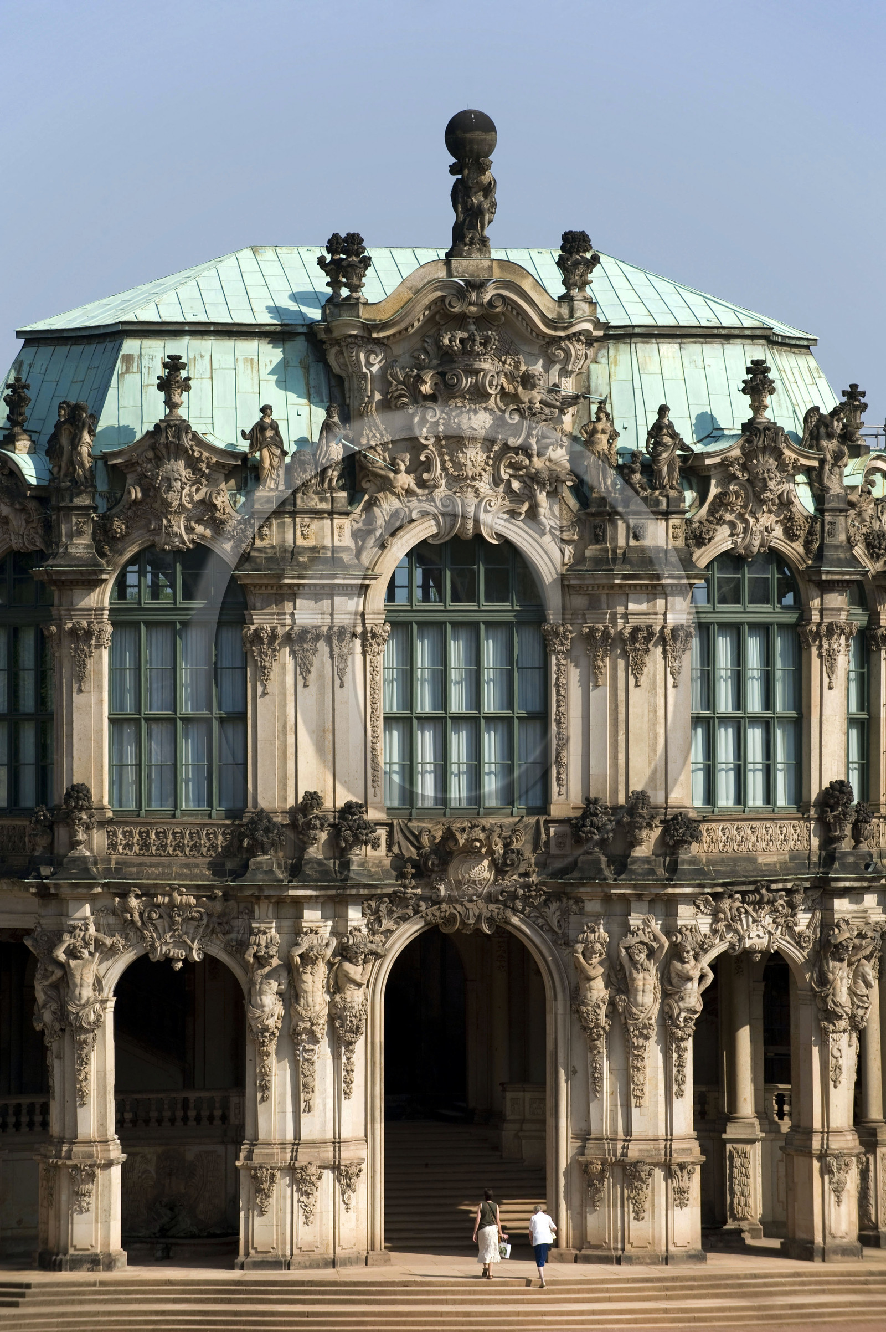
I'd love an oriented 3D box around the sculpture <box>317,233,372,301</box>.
[{"bbox_3d":[-1.882,-7.601,133.800,1.000,1.300,0.800,0,-1,-14],"label":"sculpture"}]

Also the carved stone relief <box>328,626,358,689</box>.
[{"bbox_3d":[-1.968,-0.164,138.400,0.560,1.244,0.240,0,0,-26],"label":"carved stone relief"}]

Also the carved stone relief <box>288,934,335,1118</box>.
[{"bbox_3d":[-2.487,6.733,133.300,0.750,3.480,0.650,0,0,-16],"label":"carved stone relief"}]

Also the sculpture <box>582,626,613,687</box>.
[{"bbox_3d":[2.955,-0.198,133.500,0.600,1.167,0.300,0,0,15],"label":"sculpture"}]

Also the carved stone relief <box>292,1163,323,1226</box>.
[{"bbox_3d":[-2.578,10.008,133.400,0.540,1.180,0.250,0,0,-16],"label":"carved stone relief"}]

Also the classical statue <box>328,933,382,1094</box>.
[{"bbox_3d":[-1.639,6.570,132.600,0.900,3.182,0.680,0,0,-30],"label":"classical statue"}]

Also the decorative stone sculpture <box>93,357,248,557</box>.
[{"bbox_3d":[-5.366,-4.107,138.300,2.950,3.913,0.950,0,0,12],"label":"decorative stone sculpture"}]

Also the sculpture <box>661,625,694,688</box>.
[{"bbox_3d":[4.649,-0.196,139.200,0.600,1.231,0.250,0,0,-22],"label":"sculpture"}]

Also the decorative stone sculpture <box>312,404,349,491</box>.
[{"bbox_3d":[-2.205,-4.308,138.500,0.720,1.694,0.600,0,0,-22],"label":"decorative stone sculpture"}]

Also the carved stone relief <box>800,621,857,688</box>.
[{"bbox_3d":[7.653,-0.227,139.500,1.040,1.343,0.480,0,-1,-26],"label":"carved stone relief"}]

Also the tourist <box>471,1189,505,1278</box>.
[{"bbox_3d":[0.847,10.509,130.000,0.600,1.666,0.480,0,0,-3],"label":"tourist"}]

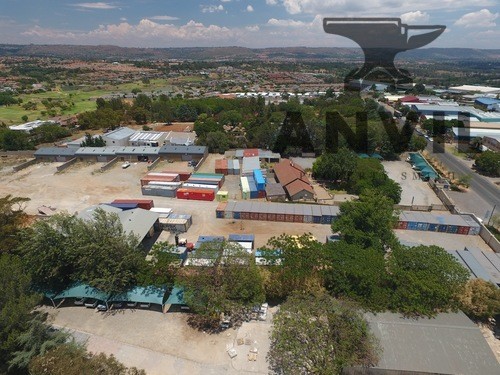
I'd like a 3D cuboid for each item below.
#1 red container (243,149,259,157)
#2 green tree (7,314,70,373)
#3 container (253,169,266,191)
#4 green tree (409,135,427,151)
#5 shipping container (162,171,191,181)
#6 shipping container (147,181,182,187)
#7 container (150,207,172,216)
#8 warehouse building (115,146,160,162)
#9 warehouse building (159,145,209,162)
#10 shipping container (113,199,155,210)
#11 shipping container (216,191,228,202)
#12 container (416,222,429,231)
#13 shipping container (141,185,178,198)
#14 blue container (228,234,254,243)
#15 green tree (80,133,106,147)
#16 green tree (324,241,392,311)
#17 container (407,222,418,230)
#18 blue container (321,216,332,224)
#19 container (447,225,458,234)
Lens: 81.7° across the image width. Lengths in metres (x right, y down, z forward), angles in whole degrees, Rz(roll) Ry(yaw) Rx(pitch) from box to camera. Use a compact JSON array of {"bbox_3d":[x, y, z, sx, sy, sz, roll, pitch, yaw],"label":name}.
[{"bbox_3d":[0.560,-15.050,132.470,6.200,3.000,10.500,0,25,2],"label":"red container"},{"bbox_3d":[-31.600,23.300,43.800,7.600,8.800,7.600,0,25,0],"label":"green tree"},{"bbox_3d":[3.180,-2.940,100.460,2.440,2.590,12.190,-3,25,-5],"label":"container"},{"bbox_3d":[81.050,-21.130,139.690,7.800,8.700,7.600,0,24,0],"label":"green tree"},{"bbox_3d":[-29.630,-4.560,114.290,12.190,2.600,2.440,2,24,5],"label":"shipping container"},{"bbox_3d":[-30.370,-0.380,103.690,12.190,2.590,2.440,3,25,8],"label":"shipping container"},{"bbox_3d":[-25.820,7.800,84.240,6.060,2.590,2.440,0,25,3],"label":"container"},{"bbox_3d":[-48.933,-15.523,132.581,19.600,4.700,8.600,2,25,5],"label":"warehouse building"},{"bbox_3d":[-29.430,-15.455,130.512,19.900,4.700,8.600,2,25,5],"label":"warehouse building"},{"bbox_3d":[-36.500,5.600,90.500,12.190,2.590,2.440,1,24,3],"label":"shipping container"},{"bbox_3d":[-9.010,2.800,95.370,3.200,2.500,2.440,1,25,5],"label":"shipping container"},{"bbox_3d":[47.160,9.410,80.150,2.440,2.570,6.060,4,24,10],"label":"container"},{"bbox_3d":[-30.408,1.341,98.326,12.100,2.600,2.440,3,26,6],"label":"shipping container"},{"bbox_3d":[-2.160,13.460,71.720,6.060,2.590,2.440,0,25,3],"label":"blue container"},{"bbox_3d":[-76.900,-22.800,142.000,11.300,8.300,8.500,0,25,0],"label":"green tree"},{"bbox_3d":[20.740,16.820,55.230,12.600,10.200,12.600,-1,25,0],"label":"green tree"},{"bbox_3d":[45.404,9.422,82.081,2.440,2.590,6.060,4,26,8],"label":"container"},{"bbox_3d":[21.900,7.900,83.300,2.440,2.550,6.060,3,24,8],"label":"blue container"},{"bbox_3d":[55.746,9.997,80.811,2.440,2.600,6.060,4,25,9],"label":"container"}]

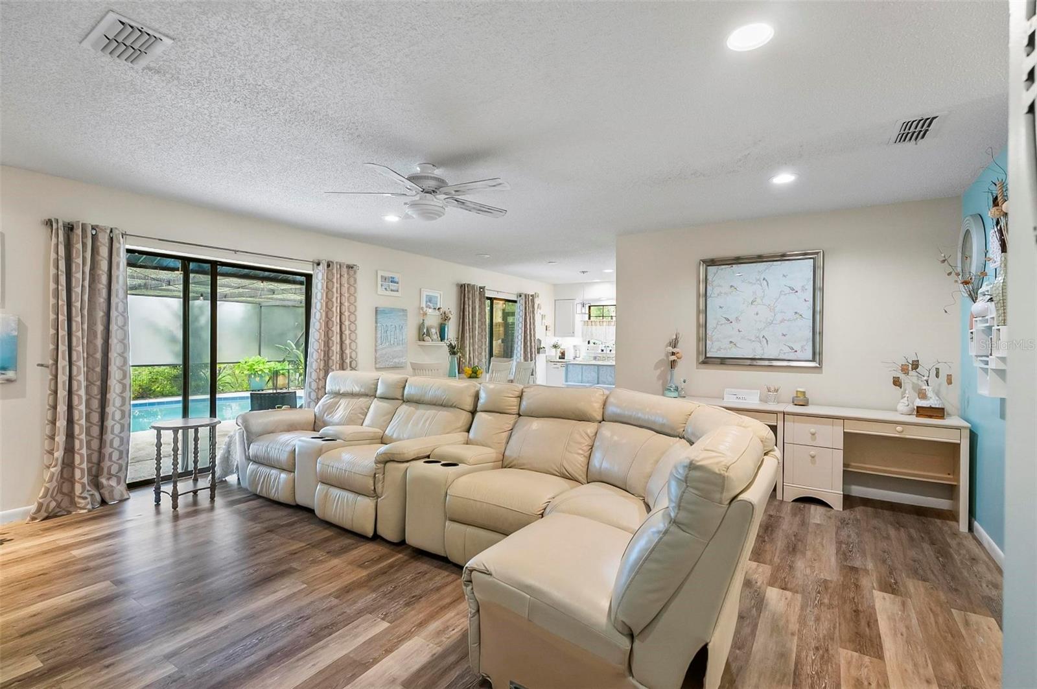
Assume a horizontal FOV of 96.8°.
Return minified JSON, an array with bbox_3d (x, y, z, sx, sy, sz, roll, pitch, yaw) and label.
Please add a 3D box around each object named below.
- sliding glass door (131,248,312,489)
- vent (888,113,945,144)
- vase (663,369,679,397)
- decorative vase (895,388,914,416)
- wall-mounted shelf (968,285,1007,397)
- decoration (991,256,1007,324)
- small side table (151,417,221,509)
[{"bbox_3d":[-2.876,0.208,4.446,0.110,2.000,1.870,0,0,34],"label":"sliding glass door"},{"bbox_3d":[2.147,-1.160,2.491,0.190,0.025,0.340,0,0,32],"label":"vent"},{"bbox_3d":[1.505,0.389,4.526,0.140,0.275,0.140,0,0,30],"label":"vase"},{"bbox_3d":[3.035,0.445,3.615,0.110,0.195,0.110,0,0,30],"label":"decorative vase"},{"bbox_3d":[2.606,-0.017,2.500,0.120,0.600,0.580,0,0,34],"label":"wall-mounted shelf"},{"bbox_3d":[2.511,-0.277,2.366,0.115,0.350,0.115,0,0,34],"label":"decoration"},{"bbox_3d":[-2.600,0.922,3.608,0.460,0.615,0.460,0,0,34],"label":"small side table"}]

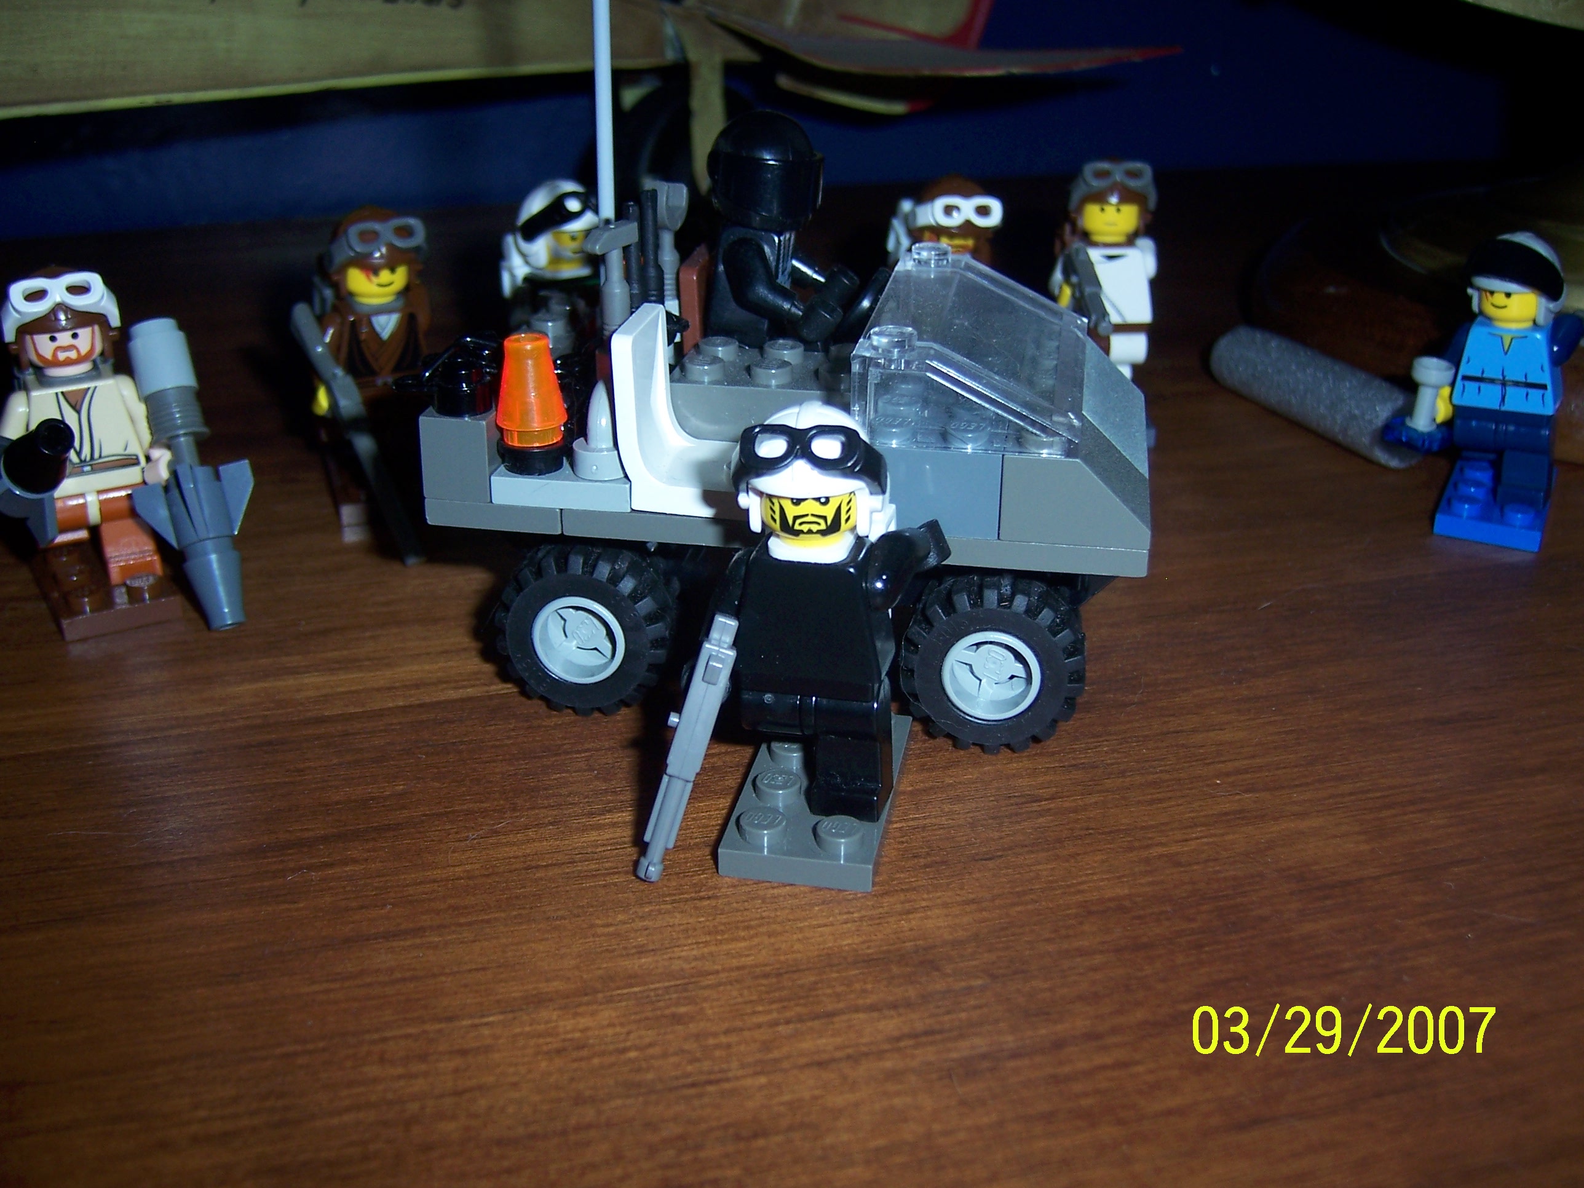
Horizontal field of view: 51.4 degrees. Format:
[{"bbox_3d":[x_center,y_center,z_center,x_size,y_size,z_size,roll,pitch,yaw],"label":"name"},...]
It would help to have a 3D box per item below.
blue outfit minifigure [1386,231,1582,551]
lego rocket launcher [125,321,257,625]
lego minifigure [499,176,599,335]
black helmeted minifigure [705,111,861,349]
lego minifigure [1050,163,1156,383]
[{"bbox_3d":[0.112,-0.035,0.260,0.026,0.046,0.033,12,27,24],"label":"blue outfit minifigure"},{"bbox_3d":[-0.081,-0.016,0.222,0.016,0.043,0.016,-13,-1,-28],"label":"lego rocket launcher"},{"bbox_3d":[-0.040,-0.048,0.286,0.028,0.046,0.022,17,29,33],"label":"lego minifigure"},{"bbox_3d":[-0.001,-0.044,0.207,0.021,0.033,0.021,4,24,9],"label":"black helmeted minifigure"},{"bbox_3d":[0.057,-0.055,0.302,0.022,0.046,0.031,-1,24,-3],"label":"lego minifigure"}]

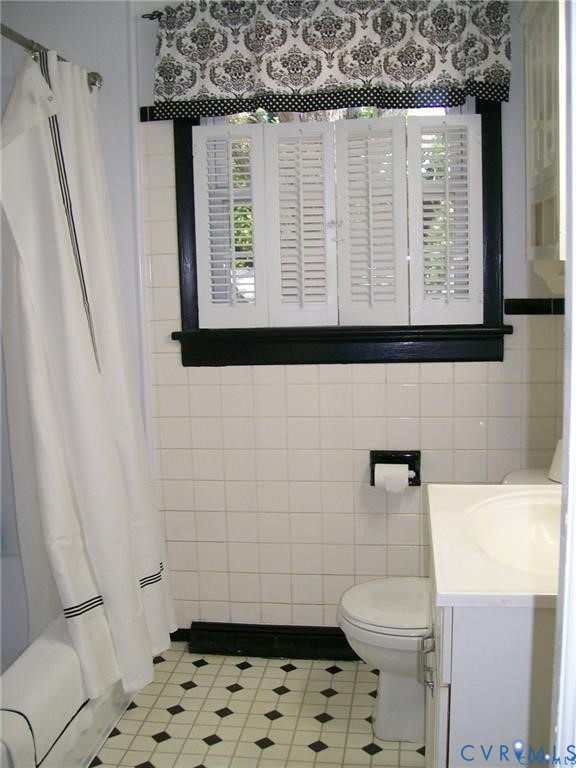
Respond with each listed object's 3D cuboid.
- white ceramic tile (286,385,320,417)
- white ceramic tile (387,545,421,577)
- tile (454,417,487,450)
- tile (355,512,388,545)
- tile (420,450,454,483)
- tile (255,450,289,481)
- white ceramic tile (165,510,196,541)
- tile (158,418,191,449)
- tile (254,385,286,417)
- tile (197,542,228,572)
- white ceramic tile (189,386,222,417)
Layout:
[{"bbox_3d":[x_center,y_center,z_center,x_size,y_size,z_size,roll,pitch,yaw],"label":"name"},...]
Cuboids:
[{"bbox_3d":[0.051,0.057,2.651,0.108,0.108,0.010,0,9,8],"label":"white ceramic tile"},{"bbox_3d":[0.391,0.596,2.697,0.108,0.108,0.009,0,7,7],"label":"white ceramic tile"},{"bbox_3d":[0.598,0.161,2.610,0.109,0.108,0.009,0,7,8],"label":"tile"},{"bbox_3d":[0.279,0.487,2.690,0.108,0.108,0.010,-1,8,8],"label":"tile"},{"bbox_3d":[0.492,0.268,2.632,0.108,0.108,0.009,-1,7,8],"label":"tile"},{"bbox_3d":[-0.053,0.272,2.704,0.108,0.108,0.010,-1,8,8],"label":"tile"},{"bbox_3d":[-0.373,0.493,2.779,0.105,0.108,0.009,0,7,7],"label":"white ceramic tile"},{"bbox_3d":[-0.381,0.168,2.727,0.108,0.108,0.009,0,8,8],"label":"tile"},{"bbox_3d":[-0.059,0.056,2.682,0.108,0.108,0.009,-1,7,8],"label":"tile"},{"bbox_3d":[-0.261,0.600,2.781,0.108,0.108,0.010,-1,8,8],"label":"tile"},{"bbox_3d":[-0.279,0.057,2.711,0.108,0.108,0.009,0,7,7],"label":"white ceramic tile"}]

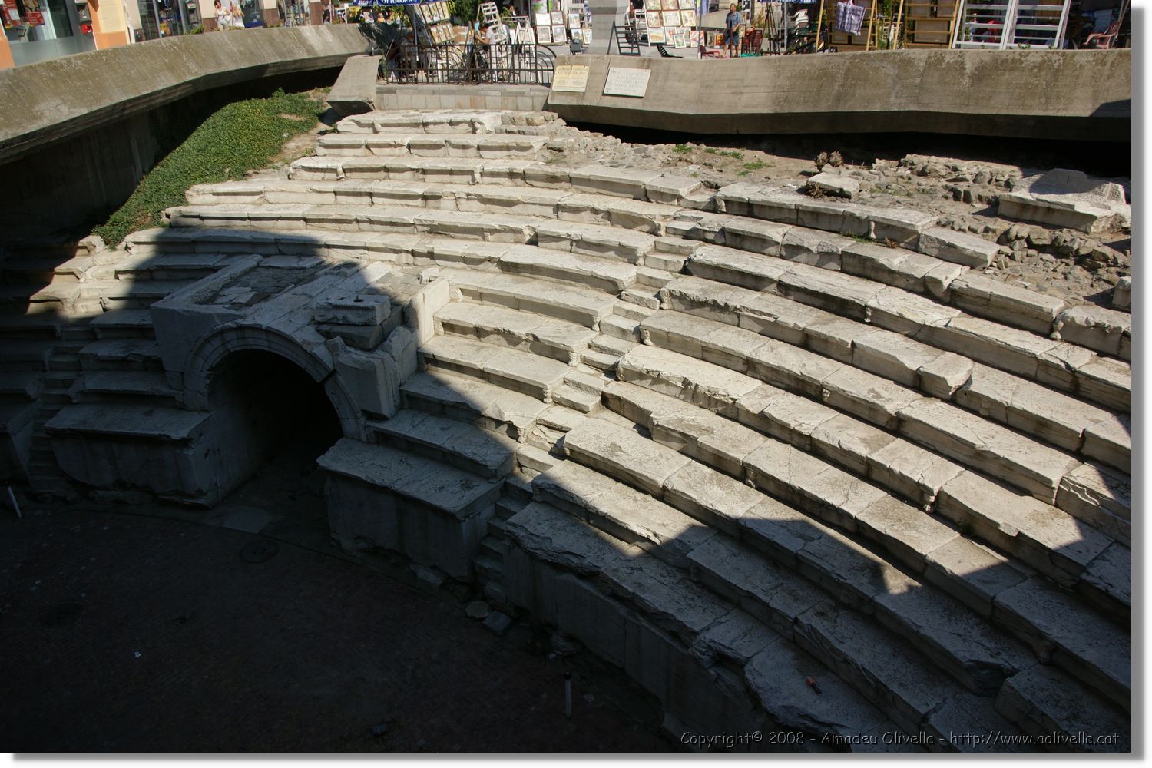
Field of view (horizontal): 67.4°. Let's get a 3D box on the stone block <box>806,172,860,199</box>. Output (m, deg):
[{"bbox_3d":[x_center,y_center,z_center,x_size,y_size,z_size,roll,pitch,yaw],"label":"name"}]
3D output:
[{"bbox_3d":[5.230,-4.040,17.600,0.830,0.230,0.760,17,31,30],"label":"stone block"}]

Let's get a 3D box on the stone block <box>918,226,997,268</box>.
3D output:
[{"bbox_3d":[6.410,-2.300,14.560,0.460,0.360,1.200,-19,32,-33],"label":"stone block"}]

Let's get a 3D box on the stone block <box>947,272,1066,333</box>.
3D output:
[{"bbox_3d":[6.690,-1.270,13.450,0.550,0.410,1.530,-22,34,-38],"label":"stone block"}]

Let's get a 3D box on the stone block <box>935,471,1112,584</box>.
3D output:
[{"bbox_3d":[5.670,1.800,11.080,0.680,0.390,1.900,-17,31,-31],"label":"stone block"}]

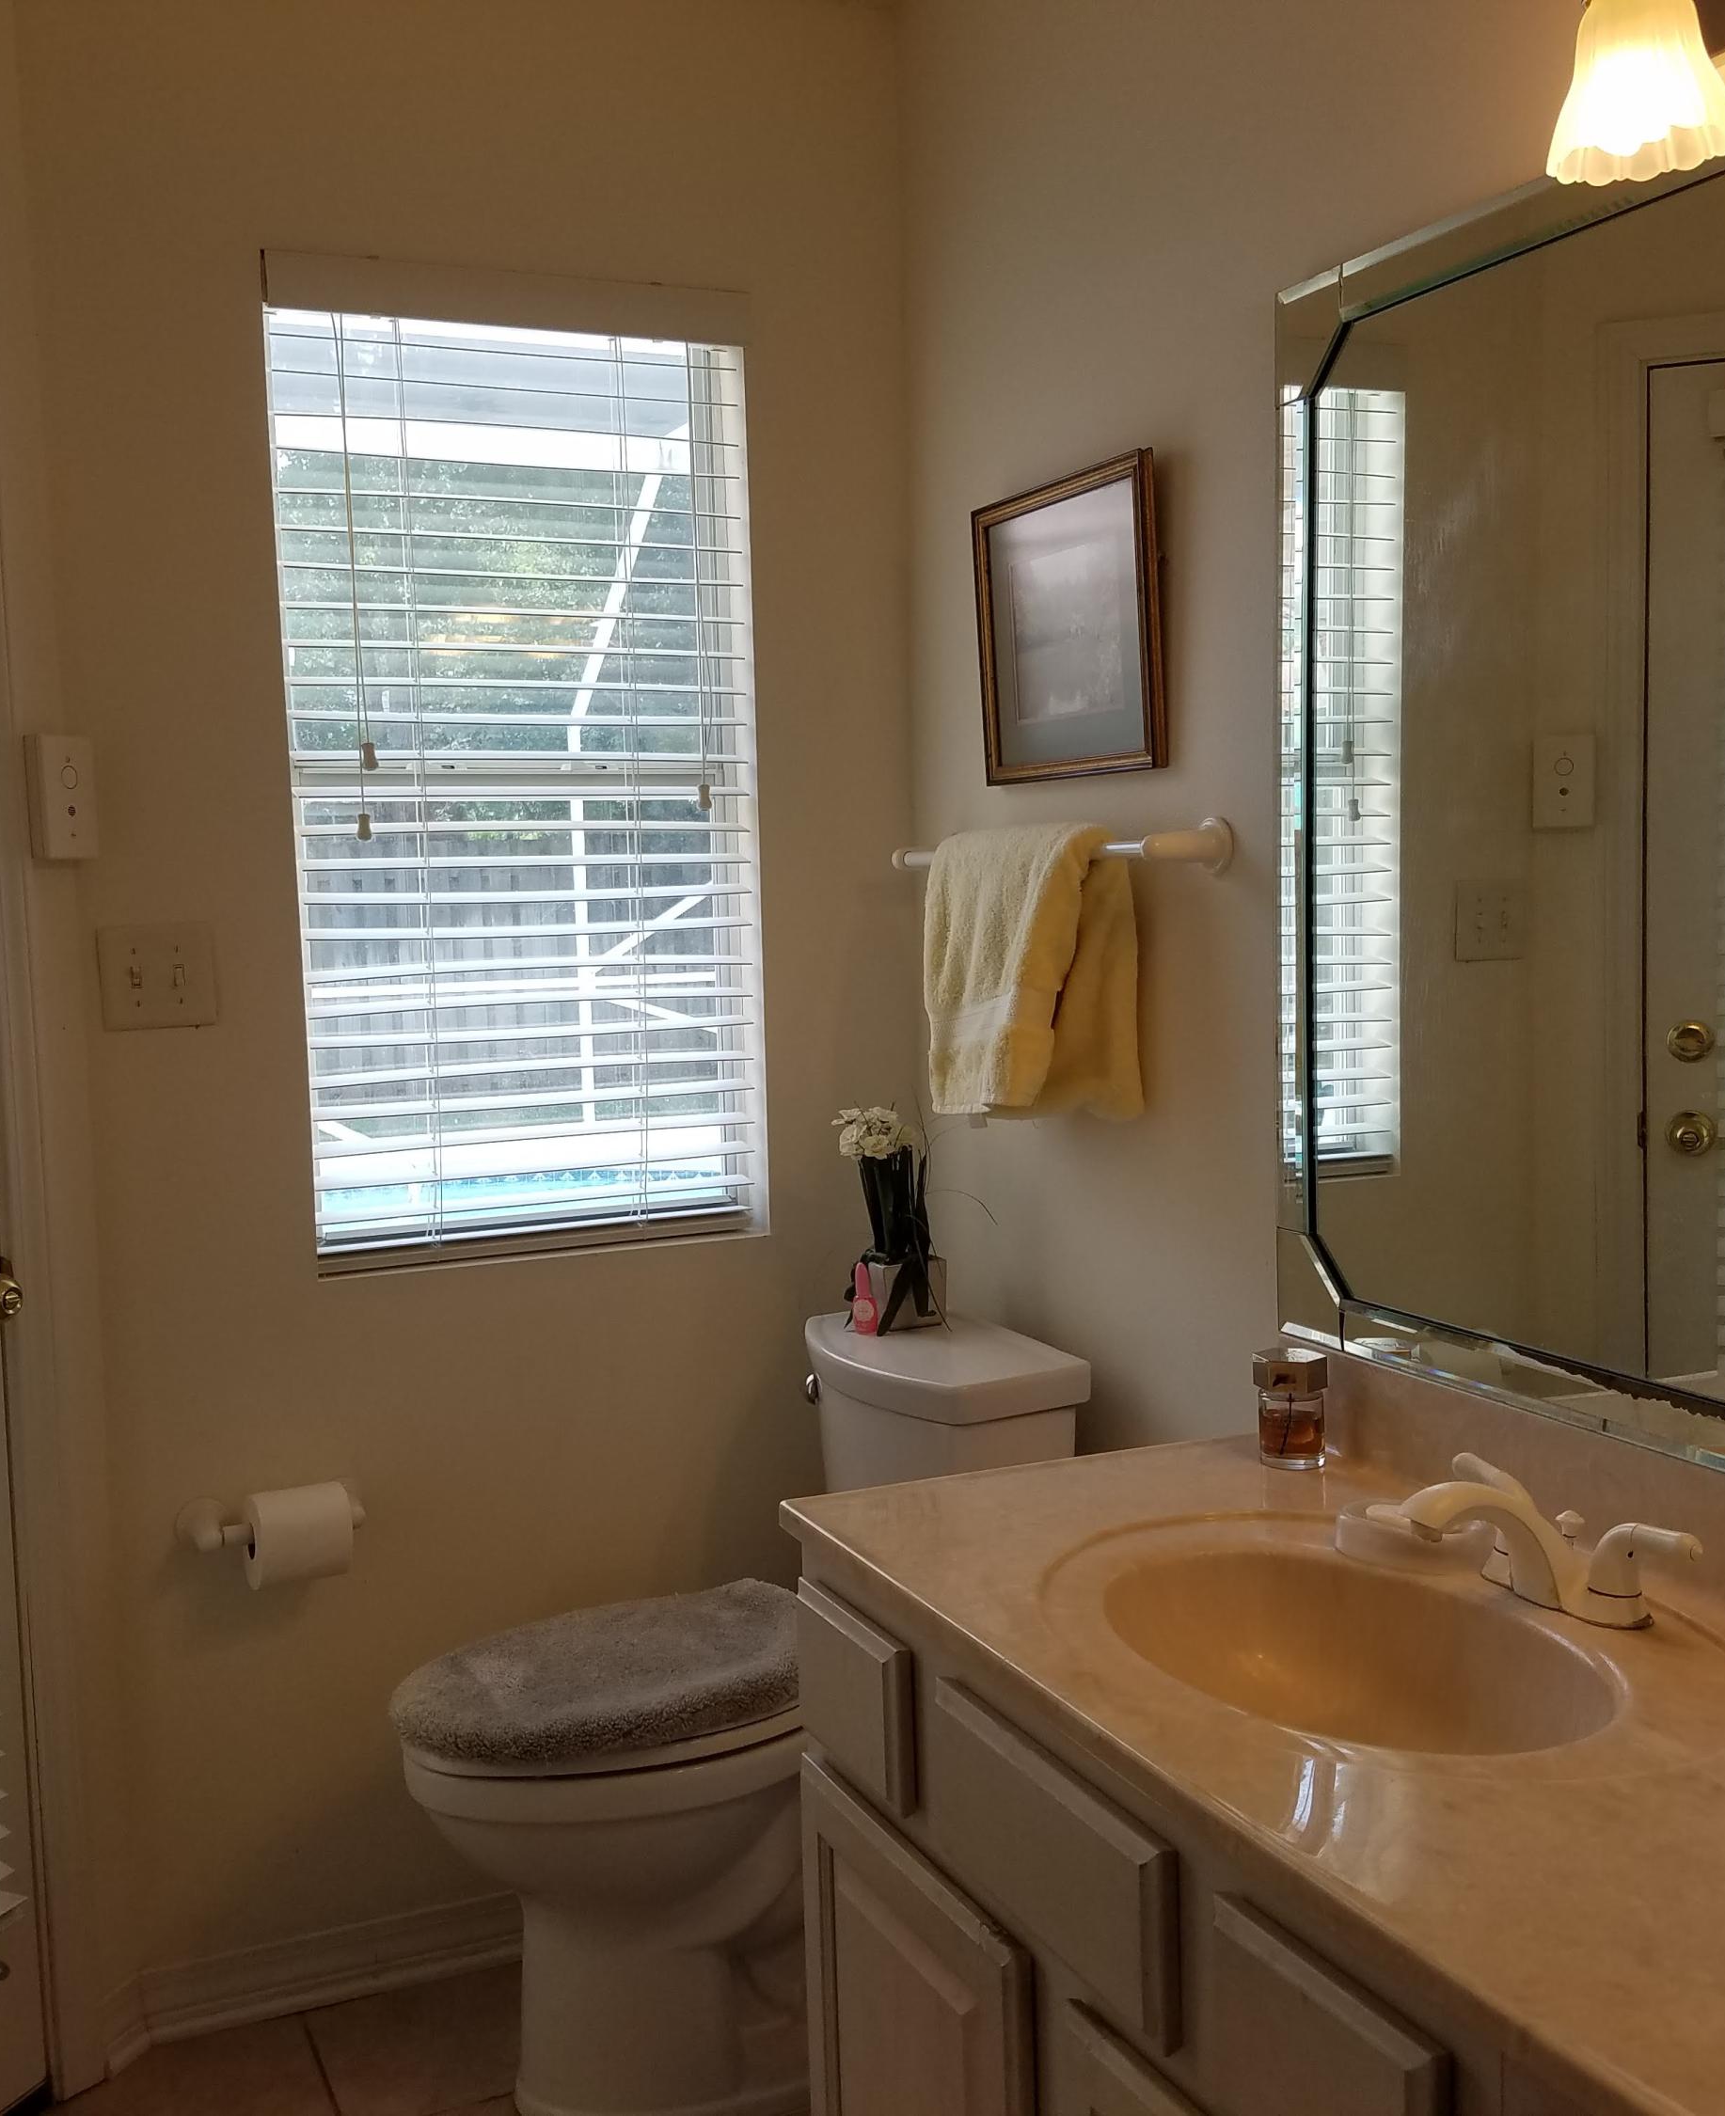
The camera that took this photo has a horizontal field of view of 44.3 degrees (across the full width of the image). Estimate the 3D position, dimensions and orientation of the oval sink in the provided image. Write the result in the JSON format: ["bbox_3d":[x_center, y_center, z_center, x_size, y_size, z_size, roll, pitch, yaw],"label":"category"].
[{"bbox_3d":[0.346,0.481,1.515,0.334,0.142,0.435,-4,5,-24],"label":"oval sink"}]

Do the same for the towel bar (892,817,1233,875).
[{"bbox_3d":[0.201,-0.231,2.388,0.096,0.056,0.632,-4,5,-24],"label":"towel bar"}]

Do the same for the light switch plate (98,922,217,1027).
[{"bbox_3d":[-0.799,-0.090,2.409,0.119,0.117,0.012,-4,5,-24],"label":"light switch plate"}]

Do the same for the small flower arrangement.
[{"bbox_3d":[0.030,0.199,2.582,0.109,0.275,0.109,-4,5,-24],"label":"small flower arrangement"}]

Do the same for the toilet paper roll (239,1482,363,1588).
[{"bbox_3d":[-0.650,0.552,2.454,0.103,0.106,0.106,-4,5,-24],"label":"toilet paper roll"}]

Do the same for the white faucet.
[{"bbox_3d":[0.469,0.354,1.556,0.182,0.104,0.258,-4,5,-24],"label":"white faucet"}]

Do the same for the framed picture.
[{"bbox_3d":[0.228,-0.479,2.370,0.020,0.326,0.378,-6,7,-24],"label":"framed picture"}]

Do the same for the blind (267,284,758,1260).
[{"bbox_3d":[-0.409,-0.331,2.607,0.572,1.113,0.061,-4,5,-24],"label":"blind"}]

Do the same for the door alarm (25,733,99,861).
[{"bbox_3d":[-0.871,-0.285,2.313,0.026,0.131,0.079,0,5,21],"label":"door alarm"}]

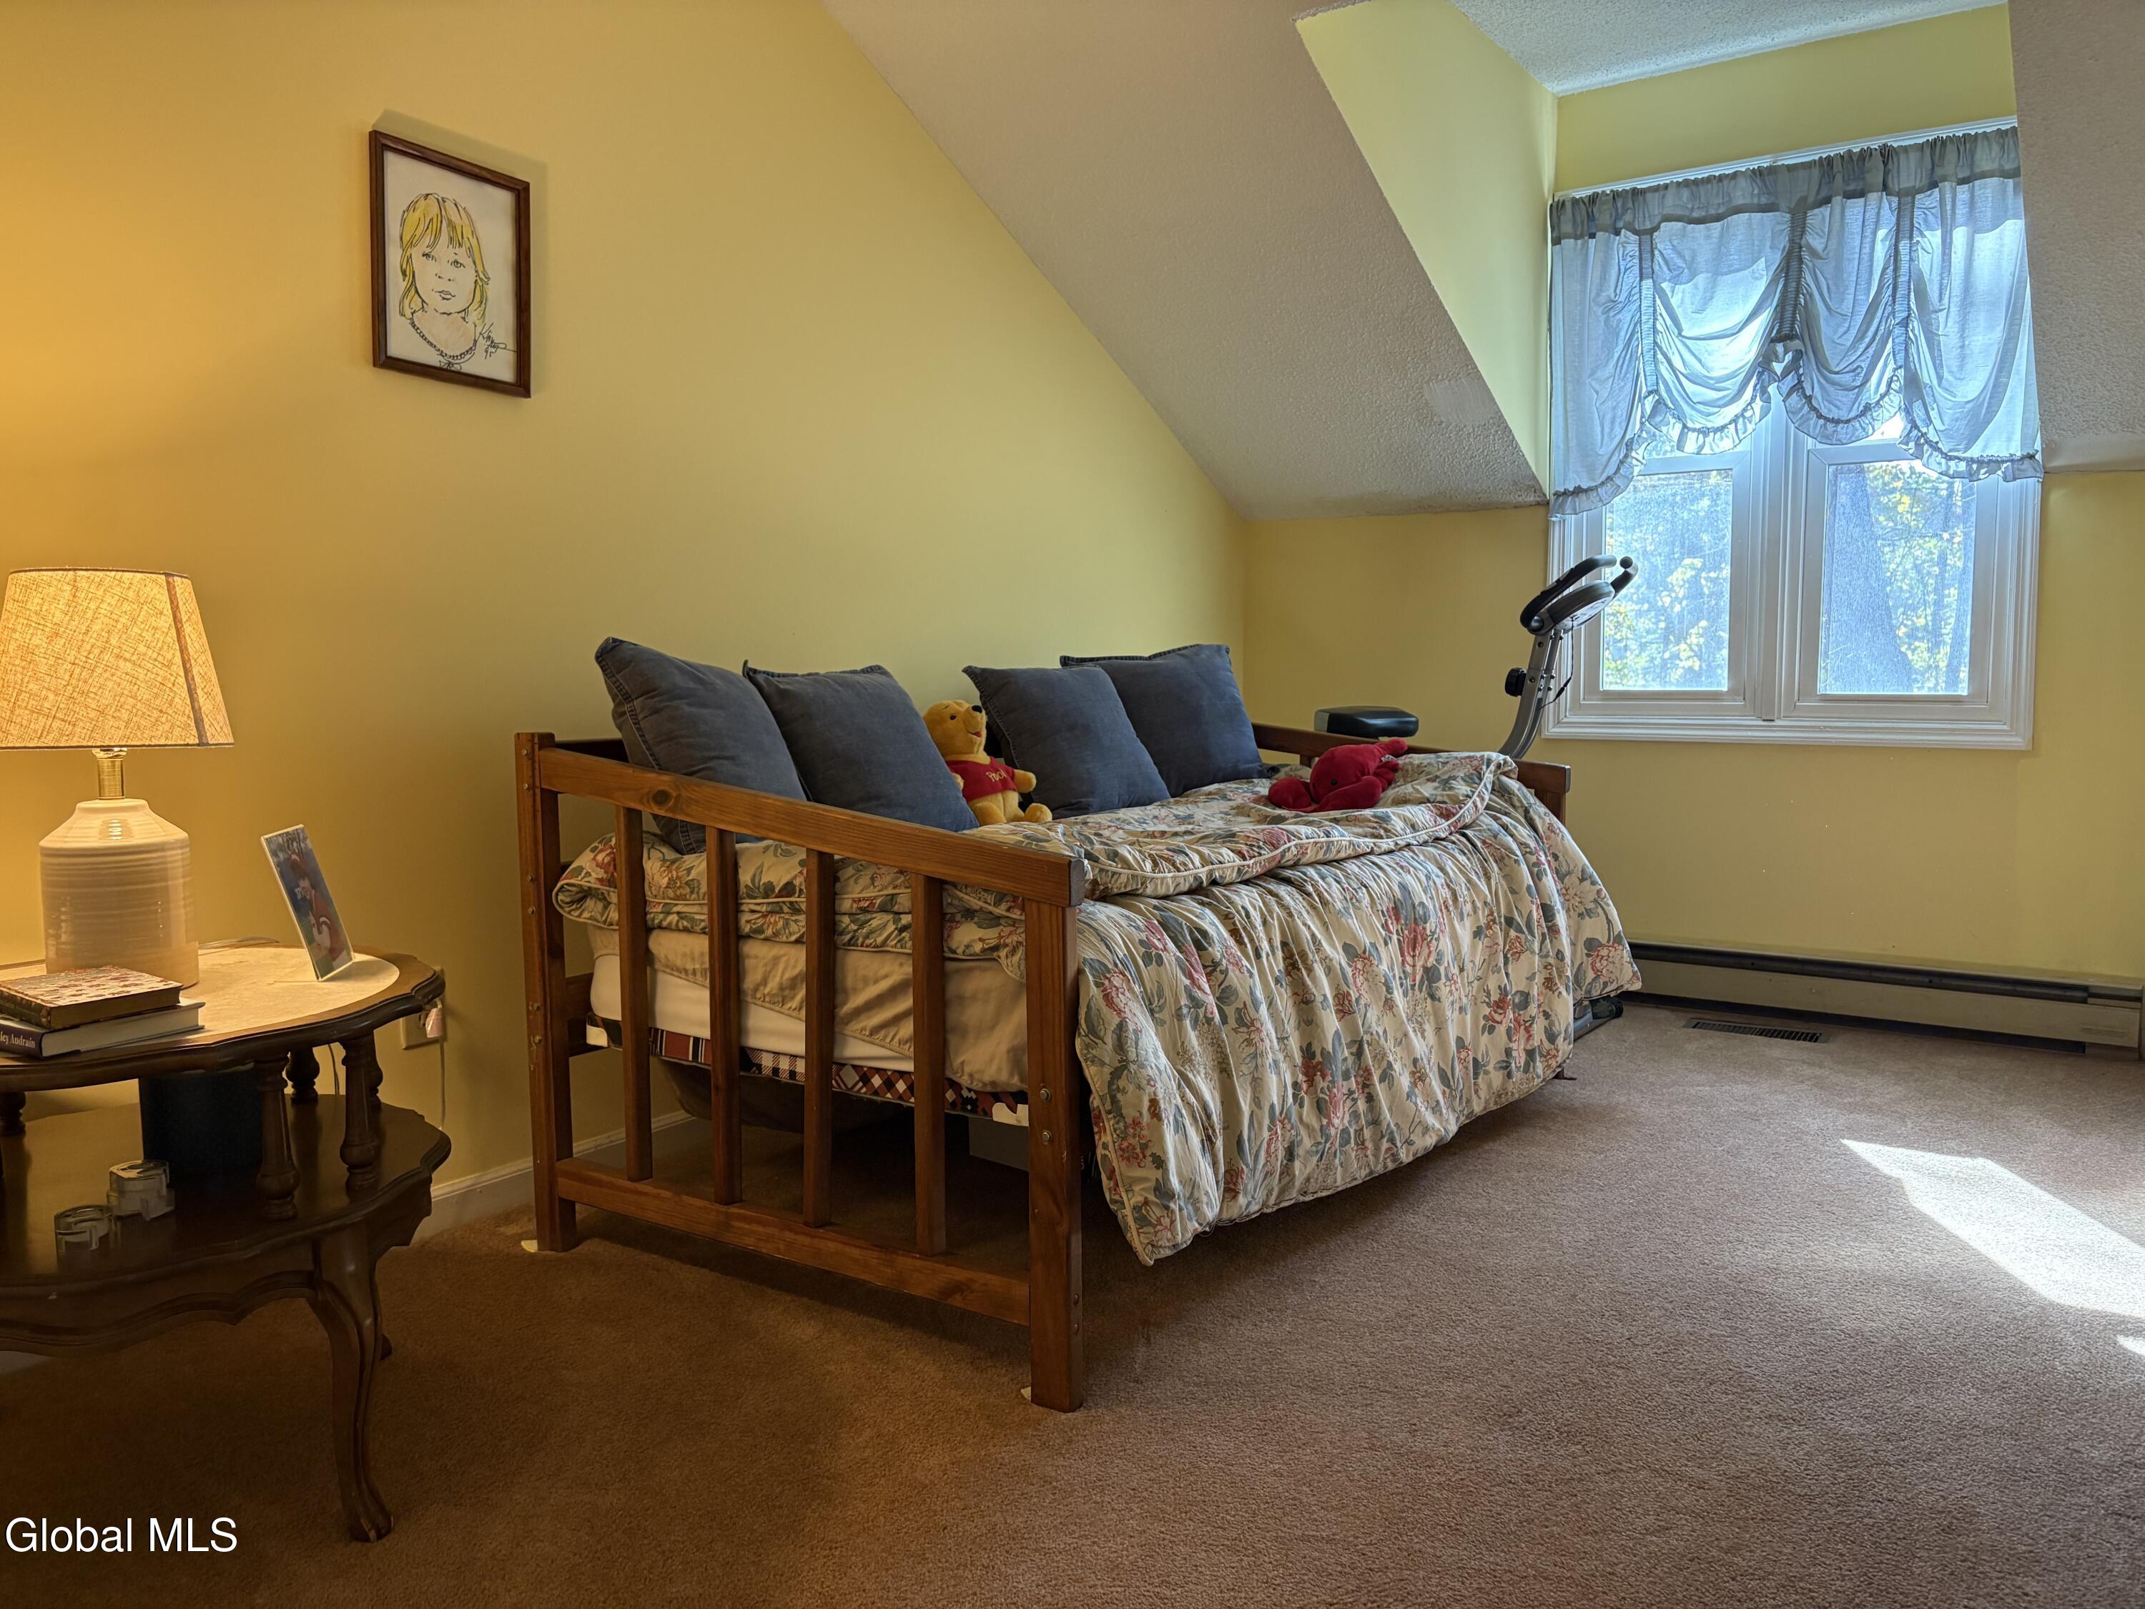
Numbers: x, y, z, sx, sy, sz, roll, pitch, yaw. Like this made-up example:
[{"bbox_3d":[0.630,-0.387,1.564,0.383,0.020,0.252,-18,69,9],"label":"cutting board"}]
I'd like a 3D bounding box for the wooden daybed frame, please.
[{"bbox_3d":[0.120,0.245,3.035,1.030,0.816,1.945,3,6,34],"label":"wooden daybed frame"}]

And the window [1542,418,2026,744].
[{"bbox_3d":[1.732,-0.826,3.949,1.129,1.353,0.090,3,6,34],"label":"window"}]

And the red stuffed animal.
[{"bbox_3d":[0.552,-0.058,3.281,0.220,0.135,0.250,4,7,41],"label":"red stuffed animal"}]

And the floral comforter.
[{"bbox_3d":[0.198,0.227,3.012,1.185,0.587,1.916,3,6,34],"label":"floral comforter"}]

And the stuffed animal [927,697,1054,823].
[{"bbox_3d":[-0.167,-0.087,3.149,0.200,0.240,0.190,-11,-2,31],"label":"stuffed animal"}]

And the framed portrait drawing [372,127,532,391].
[{"bbox_3d":[-1.015,-0.874,2.650,0.022,0.360,0.292,3,6,33],"label":"framed portrait drawing"}]

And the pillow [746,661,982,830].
[{"bbox_3d":[-0.398,-0.107,3.044,0.150,0.394,0.401,-41,-22,32],"label":"pillow"}]

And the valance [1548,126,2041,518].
[{"bbox_3d":[1.794,-1.200,4.103,1.165,0.860,0.100,3,6,33],"label":"valance"}]

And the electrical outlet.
[{"bbox_3d":[-1.032,0.326,2.571,0.014,0.117,0.071,3,6,34],"label":"electrical outlet"}]

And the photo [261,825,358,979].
[{"bbox_3d":[-0.920,0.118,1.933,0.016,0.178,0.129,-19,7,-5],"label":"photo"}]

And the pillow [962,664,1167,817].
[{"bbox_3d":[0.001,-0.154,3.522,0.412,0.397,0.150,-6,-31,-45],"label":"pillow"}]

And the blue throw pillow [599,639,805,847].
[{"bbox_3d":[-0.628,-0.102,2.870,0.150,0.390,0.402,-30,-11,23],"label":"blue throw pillow"}]

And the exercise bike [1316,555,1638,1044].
[{"bbox_3d":[1.029,-0.030,4.286,0.870,1.190,0.460,3,6,33],"label":"exercise bike"}]

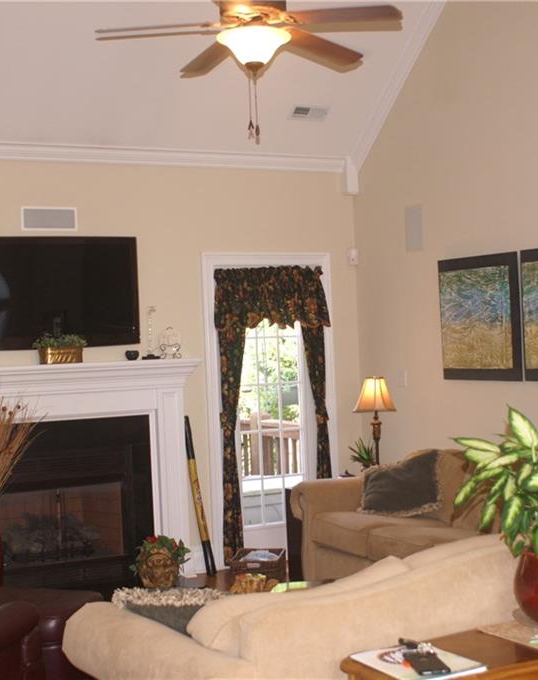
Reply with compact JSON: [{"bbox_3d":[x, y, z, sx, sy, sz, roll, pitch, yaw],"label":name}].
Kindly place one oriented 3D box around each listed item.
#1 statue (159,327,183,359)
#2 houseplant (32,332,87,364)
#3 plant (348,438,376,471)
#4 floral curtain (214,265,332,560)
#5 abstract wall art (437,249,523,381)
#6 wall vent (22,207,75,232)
[{"bbox_3d":[-0.646,0.016,7.199,0.150,0.213,0.090,-2,0,-26],"label":"statue"},{"bbox_3d":[-1.293,0.056,6.869,0.320,0.190,0.170,-2,0,-26],"label":"houseplant"},{"bbox_3d":[0.595,0.764,7.188,0.180,0.220,0.170,-2,0,0],"label":"plant"},{"bbox_3d":[0.048,0.484,7.540,0.840,1.960,0.120,-2,0,-26],"label":"floral curtain"},{"bbox_3d":[1.270,-0.129,6.731,0.030,0.747,0.765,-2,0,-26],"label":"abstract wall art"},{"bbox_3d":[-1.373,-0.760,6.967,0.352,0.145,0.025,-2,0,-26],"label":"wall vent"}]

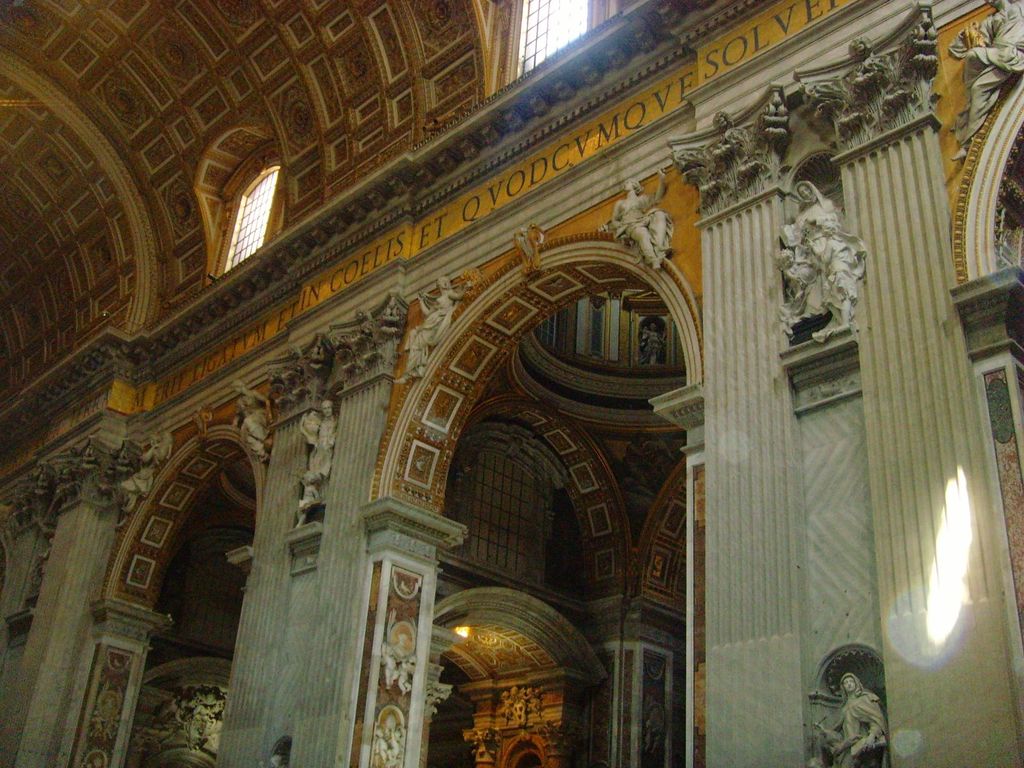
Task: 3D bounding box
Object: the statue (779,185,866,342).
[{"bbox_3d":[8.260,-3.354,30.547,1.500,5.200,2.600,26,-34,-36],"label":"statue"}]

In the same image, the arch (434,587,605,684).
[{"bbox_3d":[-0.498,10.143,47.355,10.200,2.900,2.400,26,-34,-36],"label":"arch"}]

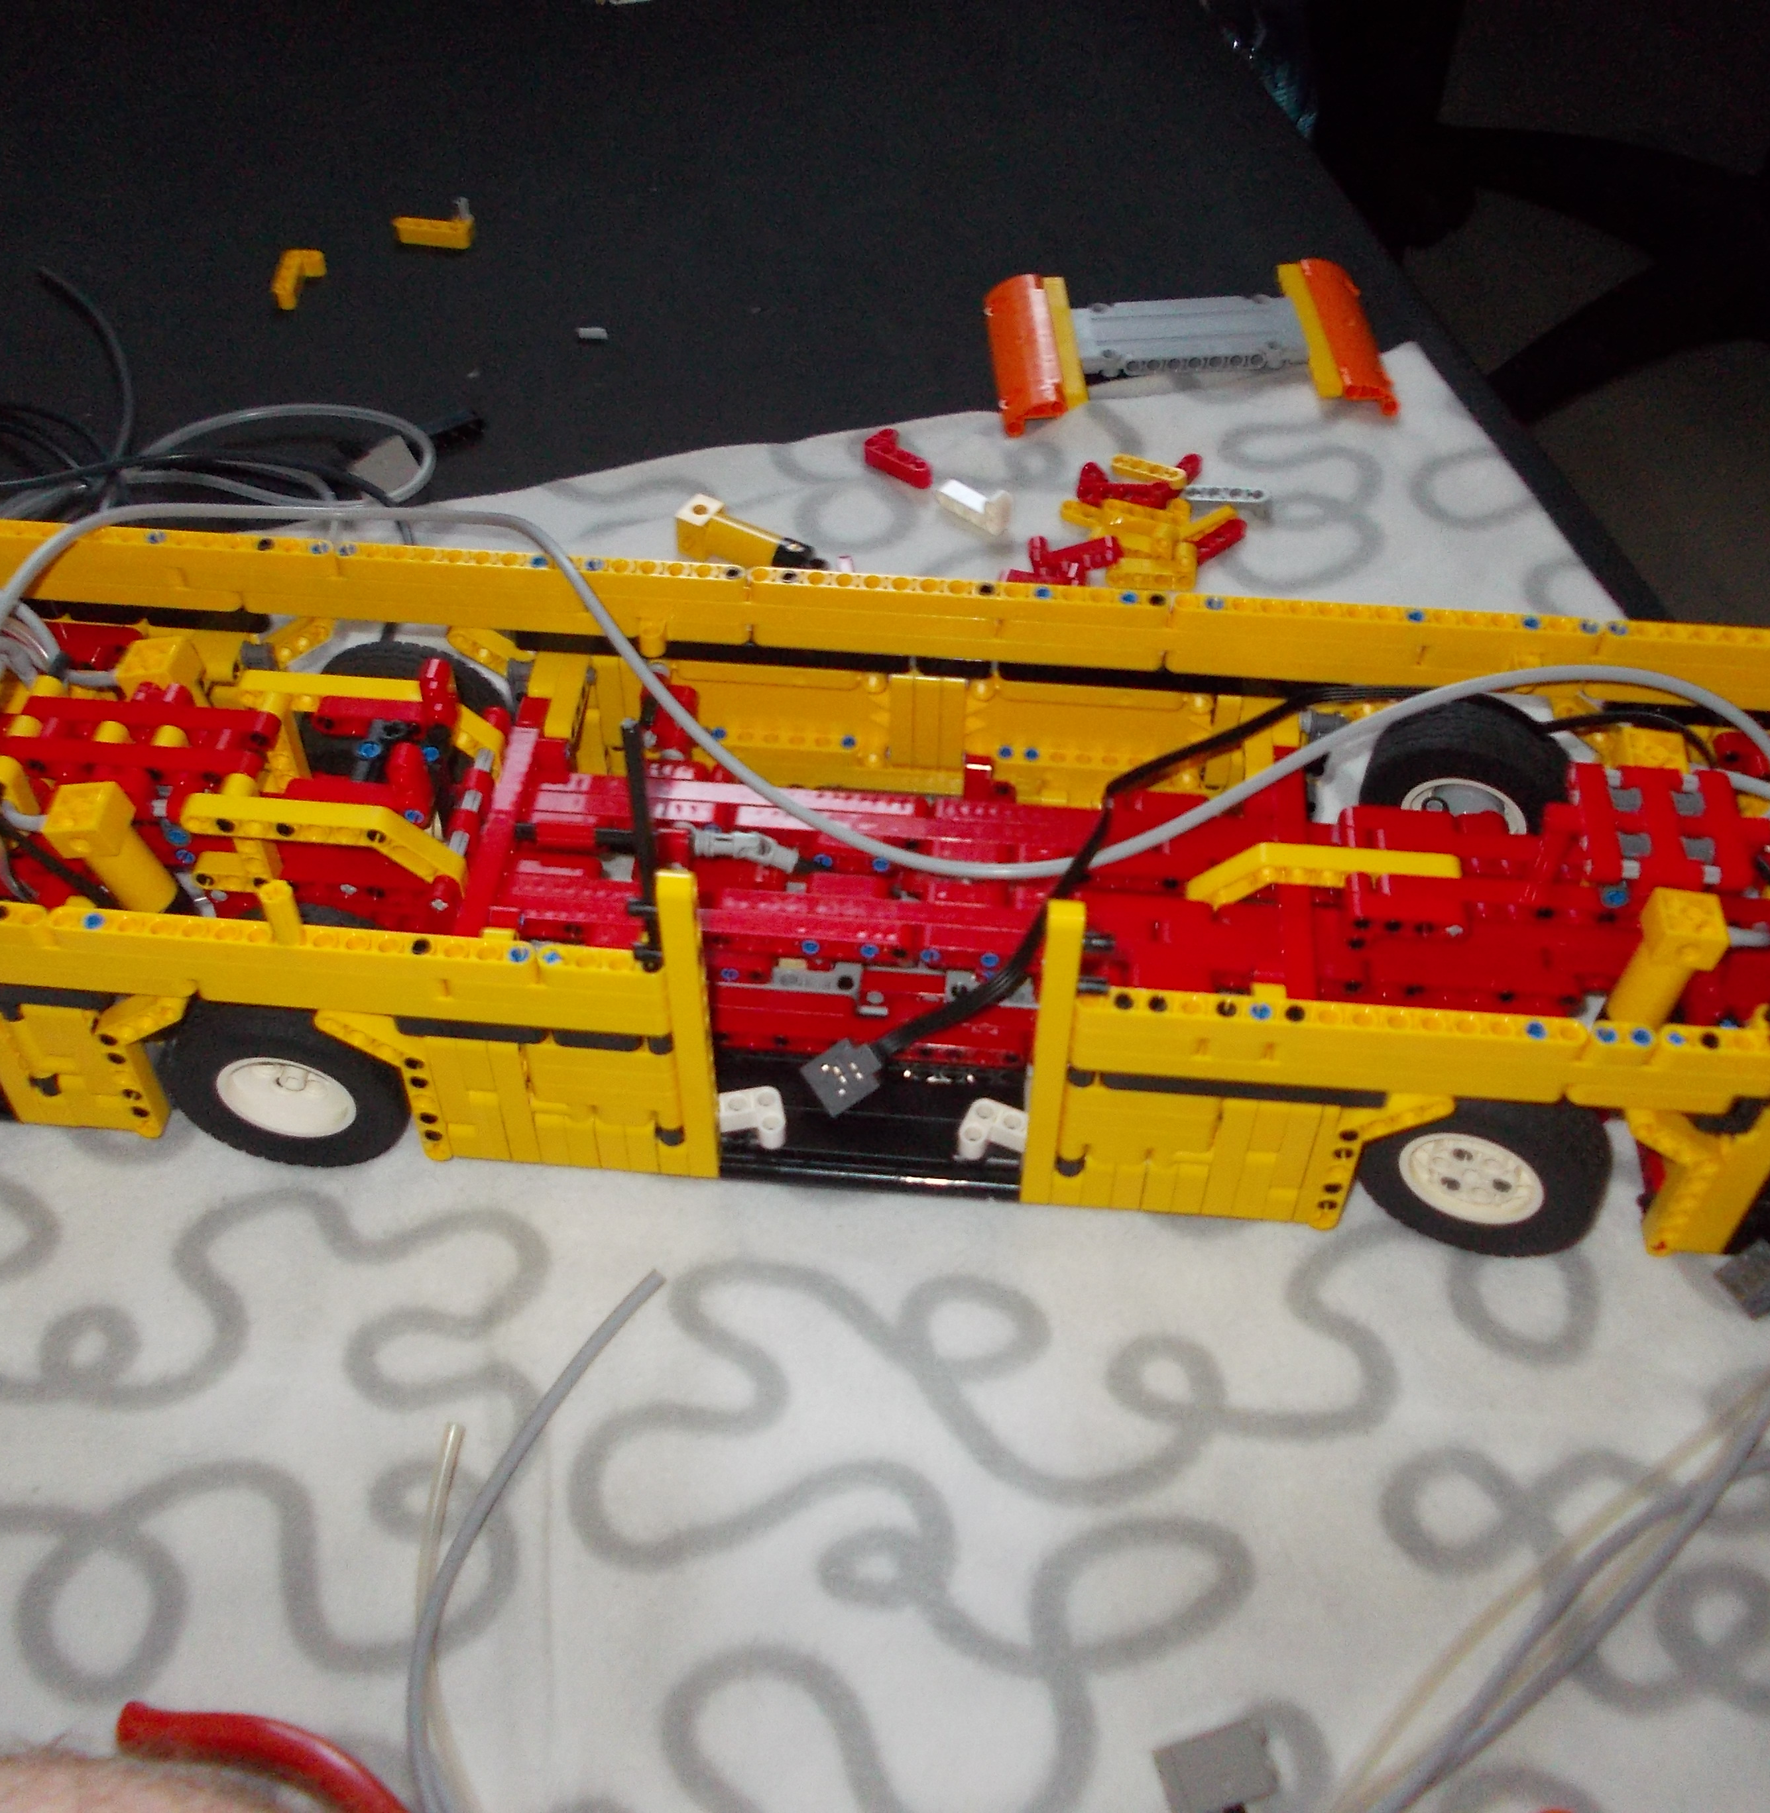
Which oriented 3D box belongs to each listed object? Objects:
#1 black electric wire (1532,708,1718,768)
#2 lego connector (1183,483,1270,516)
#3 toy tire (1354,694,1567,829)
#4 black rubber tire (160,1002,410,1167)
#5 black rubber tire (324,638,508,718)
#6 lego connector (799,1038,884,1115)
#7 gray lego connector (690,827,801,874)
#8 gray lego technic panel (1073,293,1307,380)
[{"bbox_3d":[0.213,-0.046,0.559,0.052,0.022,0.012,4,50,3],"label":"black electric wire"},{"bbox_3d":[0.127,-0.151,0.730,0.032,0.008,0.008,2,50,1],"label":"lego connector"},{"bbox_3d":[0.177,-0.031,0.592,0.065,0.065,0.025,19,53,15],"label":"toy tire"},{"bbox_3d":[-0.160,0.045,0.530,0.065,0.065,0.025,4,50,3],"label":"black rubber tire"},{"bbox_3d":[-0.148,-0.052,0.610,0.065,0.065,0.025,4,50,3],"label":"black rubber tire"},{"bbox_3d":[-0.011,0.047,0.540,0.019,0.011,0.016,-33,84,-5],"label":"lego connector"},{"bbox_3d":[-0.038,-0.015,0.541,0.029,0.009,0.009,10,51,2],"label":"gray lego connector"},{"bbox_3d":[0.118,-0.224,0.766,0.088,0.009,0.040,-4,48,-2],"label":"gray lego technic panel"}]

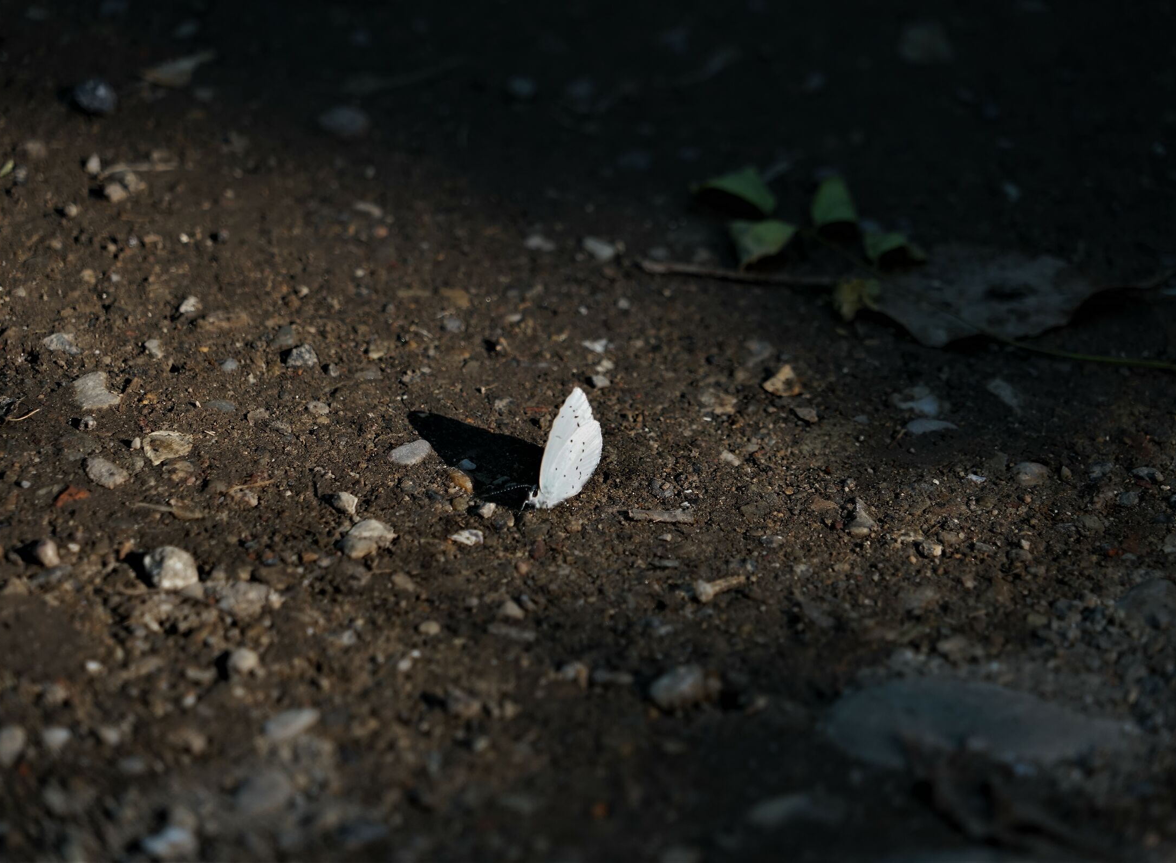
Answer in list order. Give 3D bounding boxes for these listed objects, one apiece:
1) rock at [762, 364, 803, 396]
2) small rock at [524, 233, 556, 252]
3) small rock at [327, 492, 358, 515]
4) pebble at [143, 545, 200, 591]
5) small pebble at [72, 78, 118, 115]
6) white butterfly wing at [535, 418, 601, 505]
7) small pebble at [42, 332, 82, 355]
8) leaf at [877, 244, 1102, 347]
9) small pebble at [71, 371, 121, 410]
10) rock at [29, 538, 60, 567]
[{"bbox_3d":[0.025,-0.006,1.096,0.005,0.003,0.004,0,39,0],"label":"rock"},{"bbox_3d":[-0.006,-0.025,1.119,0.004,0.002,0.003,0,39,0],"label":"small rock"},{"bbox_3d":[-0.030,0.009,1.054,0.004,0.002,0.004,5,33,0],"label":"small rock"},{"bbox_3d":[-0.050,0.016,1.031,0.007,0.005,0.006,4,37,0],"label":"pebble"},{"bbox_3d":[-0.063,-0.043,1.109,0.006,0.004,0.005,4,37,0],"label":"small pebble"},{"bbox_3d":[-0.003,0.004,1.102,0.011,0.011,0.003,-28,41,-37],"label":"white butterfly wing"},{"bbox_3d":[-0.066,-0.011,1.081,0.005,0.002,0.004,5,33,0],"label":"small pebble"},{"bbox_3d":[0.051,-0.017,1.103,0.029,0.005,0.019,5,33,0],"label":"leaf"},{"bbox_3d":[-0.061,-0.005,1.072,0.006,0.004,0.007,5,33,0],"label":"small pebble"},{"bbox_3d":[-0.065,0.015,1.033,0.004,0.003,0.004,4,37,0],"label":"rock"}]

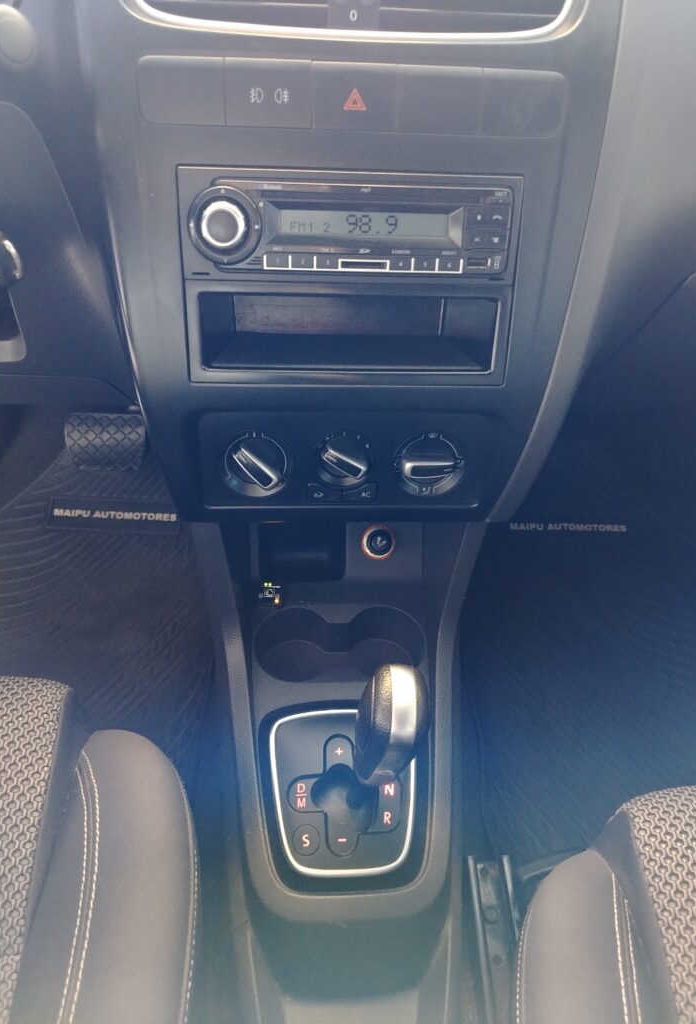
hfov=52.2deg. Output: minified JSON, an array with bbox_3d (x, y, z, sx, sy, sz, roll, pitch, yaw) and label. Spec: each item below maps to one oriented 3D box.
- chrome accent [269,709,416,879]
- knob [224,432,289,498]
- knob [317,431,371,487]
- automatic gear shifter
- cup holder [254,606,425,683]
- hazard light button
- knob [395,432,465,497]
[{"bbox_3d":[-0.004,0.202,0.522,0.110,0.022,0.122,0,52,-4],"label":"chrome accent"},{"bbox_3d":[-0.056,-0.027,0.426,0.040,0.040,0.022,0,19,-4],"label":"knob"},{"bbox_3d":[-0.002,-0.031,0.427,0.034,0.034,0.022,0,19,-4],"label":"knob"},{"bbox_3d":[0.029,0.141,0.470,0.045,0.084,0.050,1,46,-4],"label":"automatic gear shifter"},{"bbox_3d":[-0.008,0.130,0.619,0.145,0.056,0.073,0,49,-4],"label":"cup holder"},{"bbox_3d":[0.003,-0.218,0.375,0.044,0.032,0.014,0,19,-4],"label":"hazard light button"},{"bbox_3d":[0.051,-0.028,0.433,0.041,0.040,0.022,0,19,-4],"label":"knob"}]

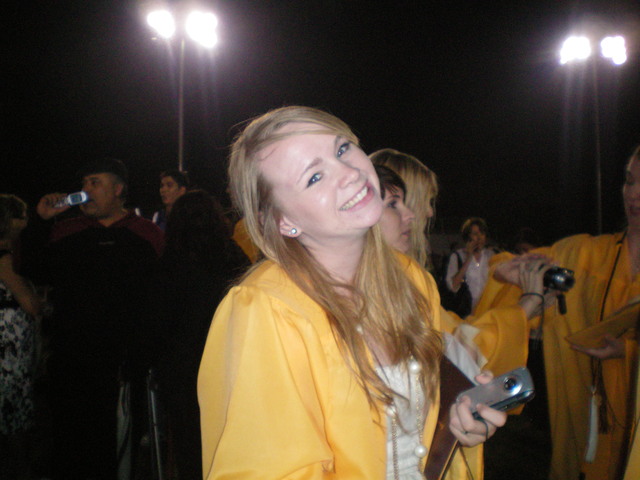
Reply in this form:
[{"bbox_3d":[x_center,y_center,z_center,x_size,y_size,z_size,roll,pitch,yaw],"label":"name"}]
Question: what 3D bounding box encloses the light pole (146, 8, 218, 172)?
[{"bbox_3d":[-8.955,-5.837,45.269,4.200,17.650,0.900,0,-2,-10],"label":"light pole"}]

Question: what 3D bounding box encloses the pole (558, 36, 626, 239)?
[{"bbox_3d":[19.640,-5.599,49.764,4.200,17.360,0.900,0,-2,-10],"label":"pole"}]

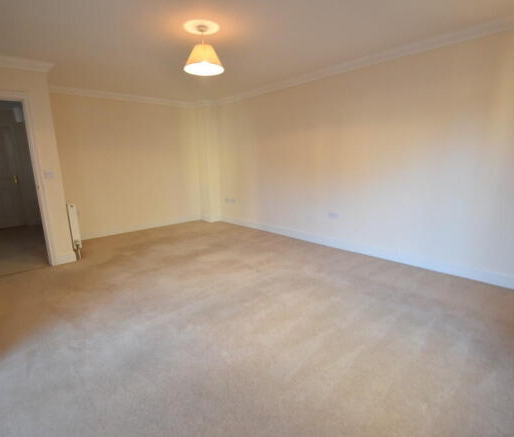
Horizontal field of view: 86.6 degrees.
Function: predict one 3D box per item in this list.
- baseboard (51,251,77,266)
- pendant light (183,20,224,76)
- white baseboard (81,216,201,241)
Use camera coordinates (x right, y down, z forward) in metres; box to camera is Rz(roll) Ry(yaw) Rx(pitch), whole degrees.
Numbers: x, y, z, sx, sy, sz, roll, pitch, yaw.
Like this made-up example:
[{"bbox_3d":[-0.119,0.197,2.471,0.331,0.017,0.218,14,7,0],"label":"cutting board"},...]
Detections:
[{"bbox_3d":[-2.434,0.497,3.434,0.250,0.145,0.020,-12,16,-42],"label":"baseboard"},{"bbox_3d":[-0.477,-1.523,2.448,0.355,0.350,0.355,-1,12,0],"label":"pendant light"},{"bbox_3d":[-2.065,0.141,5.119,2.300,0.145,0.020,-12,16,-42],"label":"white baseboard"}]

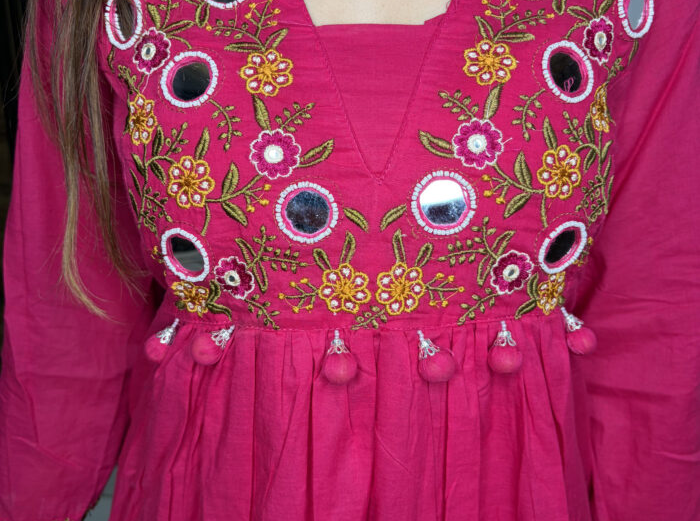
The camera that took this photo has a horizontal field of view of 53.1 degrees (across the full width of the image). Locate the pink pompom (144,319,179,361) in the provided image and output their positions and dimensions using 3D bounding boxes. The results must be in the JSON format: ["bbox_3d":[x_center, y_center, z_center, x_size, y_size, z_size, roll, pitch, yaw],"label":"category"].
[{"bbox_3d":[-0.126,0.053,0.476,0.019,0.031,0.019,32,-5,0],"label":"pink pompom"}]

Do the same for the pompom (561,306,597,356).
[{"bbox_3d":[0.151,0.047,0.469,0.020,0.035,0.020,-29,-5,0],"label":"pompom"}]

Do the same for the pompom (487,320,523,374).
[{"bbox_3d":[0.096,0.054,0.432,0.021,0.032,0.021,-2,-5,0],"label":"pompom"}]

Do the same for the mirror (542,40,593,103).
[{"bbox_3d":[0.129,-0.112,0.415,0.037,0.037,0.005,-7,-4,-22],"label":"mirror"}]

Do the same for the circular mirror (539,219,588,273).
[{"bbox_3d":[0.140,-0.008,0.455,0.039,0.039,0.006,-6,34,-28],"label":"circular mirror"}]

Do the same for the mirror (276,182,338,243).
[{"bbox_3d":[-0.026,-0.029,0.423,0.037,0.037,0.005,2,6,1],"label":"mirror"}]

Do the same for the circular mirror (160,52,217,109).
[{"bbox_3d":[-0.104,-0.117,0.452,0.039,0.039,0.006,2,-11,9],"label":"circular mirror"}]

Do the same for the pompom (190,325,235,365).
[{"bbox_3d":[-0.088,0.053,0.456,0.033,0.020,0.020,-41,0,-5],"label":"pompom"}]

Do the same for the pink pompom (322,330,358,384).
[{"bbox_3d":[-0.006,0.060,0.435,0.022,0.035,0.022,-2,18,0],"label":"pink pompom"}]

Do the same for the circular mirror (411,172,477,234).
[{"bbox_3d":[0.055,-0.034,0.414,0.037,0.037,0.005,3,3,4],"label":"circular mirror"}]

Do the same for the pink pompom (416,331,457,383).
[{"bbox_3d":[0.050,0.058,0.420,0.022,0.034,0.022,-27,-5,0],"label":"pink pompom"}]

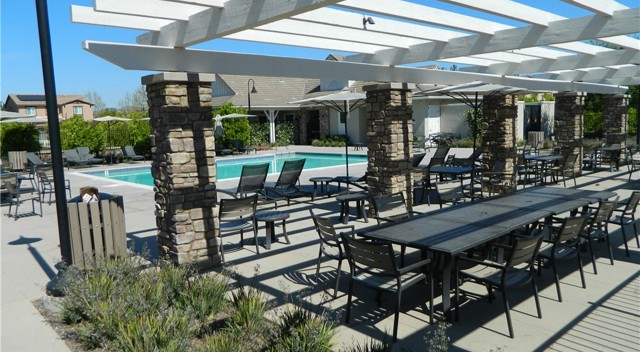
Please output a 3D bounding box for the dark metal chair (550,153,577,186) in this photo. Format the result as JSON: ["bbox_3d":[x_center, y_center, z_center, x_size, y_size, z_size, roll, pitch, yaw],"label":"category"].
[{"bbox_3d":[6.490,-0.187,12.376,0.580,0.880,0.600,-6,8,-33],"label":"dark metal chair"}]

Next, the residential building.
[{"bbox_3d":[-41.710,-9.012,71.371,10.500,7.000,9.000,-7,10,-40],"label":"residential building"}]

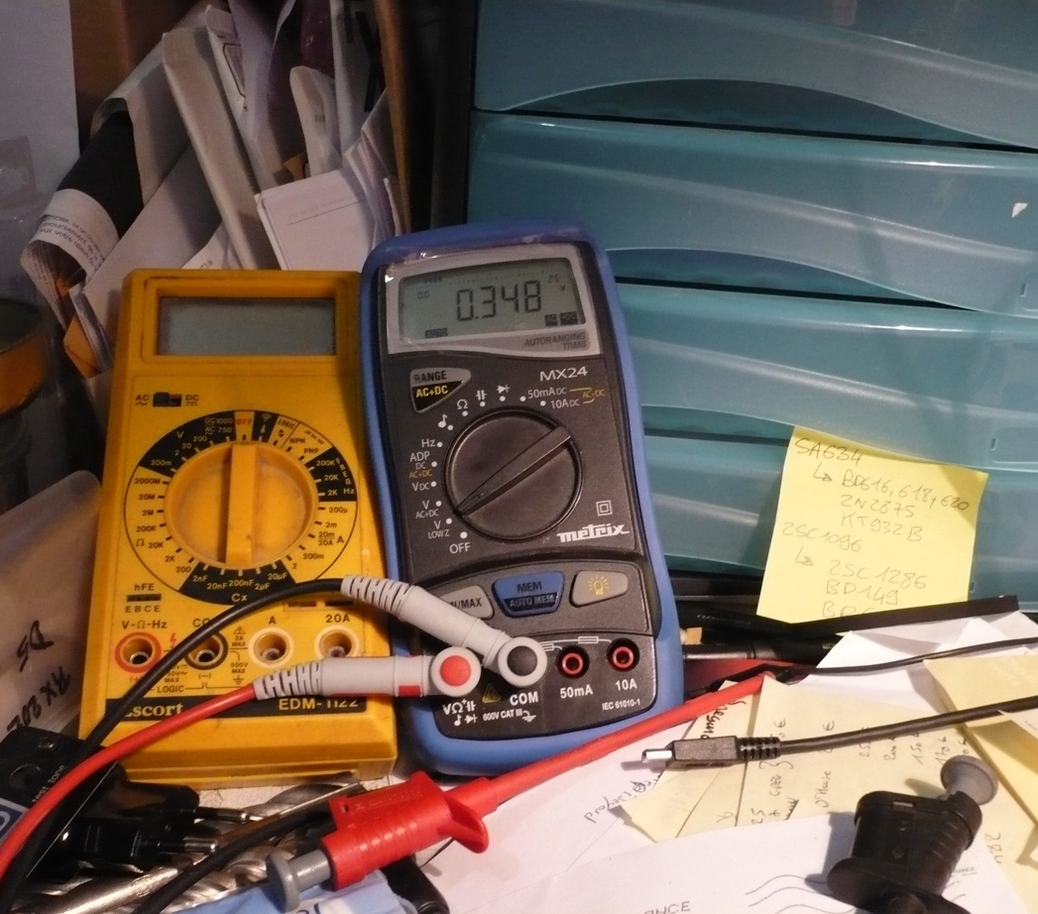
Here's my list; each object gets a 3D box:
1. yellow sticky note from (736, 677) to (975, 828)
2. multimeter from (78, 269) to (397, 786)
[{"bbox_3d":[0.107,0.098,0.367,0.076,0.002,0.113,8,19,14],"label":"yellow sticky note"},{"bbox_3d":[-0.090,0.015,0.405,0.090,0.037,0.183,0,56,-10],"label":"multimeter"}]

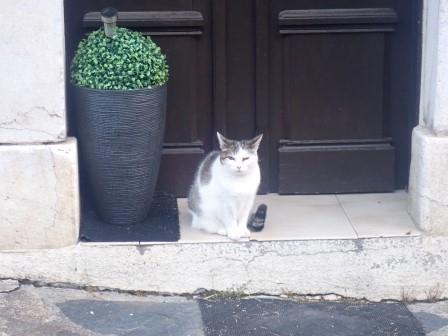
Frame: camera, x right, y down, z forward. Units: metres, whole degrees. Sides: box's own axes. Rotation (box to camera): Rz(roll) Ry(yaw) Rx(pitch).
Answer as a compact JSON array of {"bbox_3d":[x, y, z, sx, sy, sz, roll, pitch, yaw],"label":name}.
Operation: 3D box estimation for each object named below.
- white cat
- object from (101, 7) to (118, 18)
[{"bbox_3d":[-0.007,0.037,4.171,0.190,0.332,0.290,-6,14,-26],"label":"white cat"},{"bbox_3d":[-0.365,-0.496,4.132,0.056,0.031,0.056,-4,21,1],"label":"object"}]

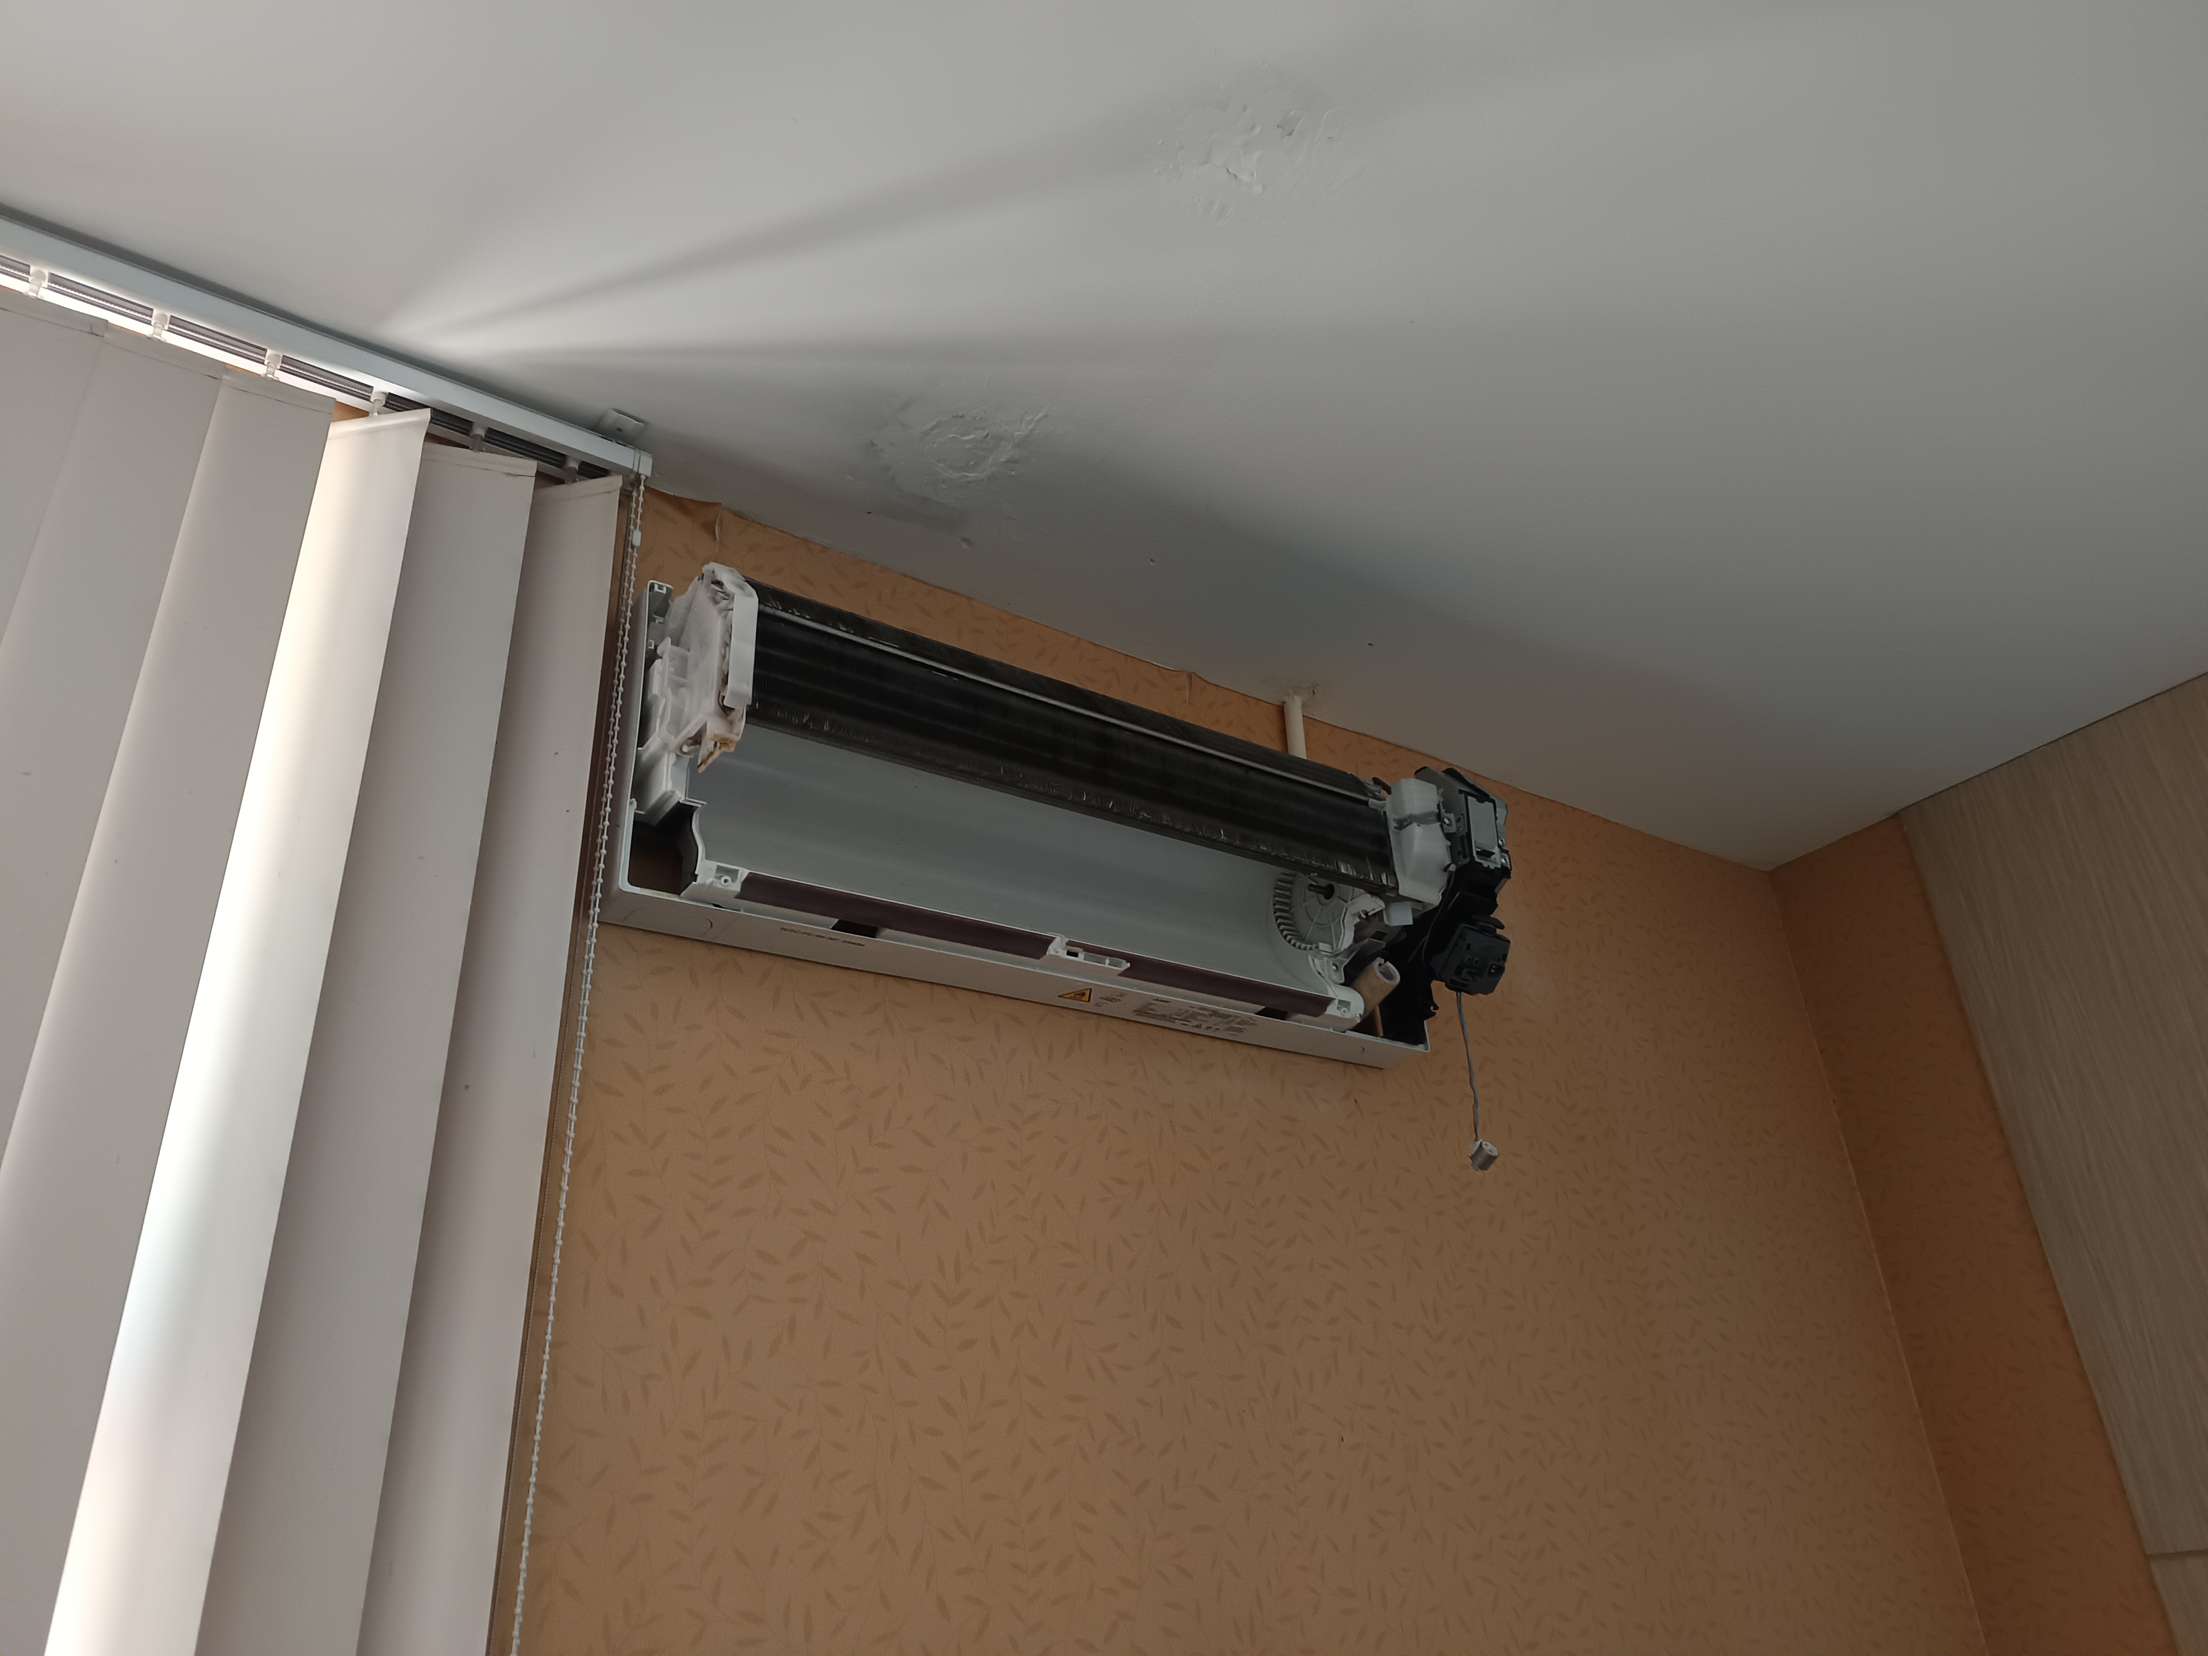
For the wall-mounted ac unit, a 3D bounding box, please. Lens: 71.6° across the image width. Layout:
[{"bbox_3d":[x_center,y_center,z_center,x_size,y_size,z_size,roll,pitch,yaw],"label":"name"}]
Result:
[{"bbox_3d":[0.002,-0.002,1.385,0.835,0.285,0.187,15,-33,-31],"label":"wall-mounted ac unit"}]

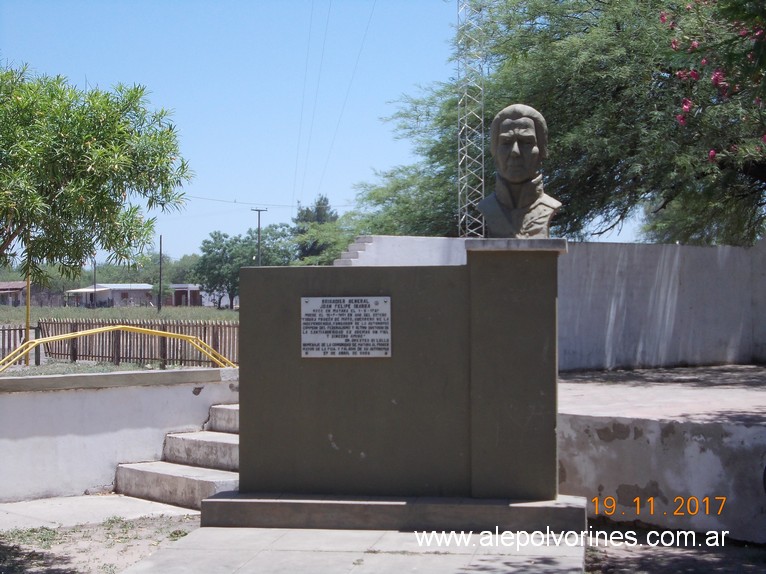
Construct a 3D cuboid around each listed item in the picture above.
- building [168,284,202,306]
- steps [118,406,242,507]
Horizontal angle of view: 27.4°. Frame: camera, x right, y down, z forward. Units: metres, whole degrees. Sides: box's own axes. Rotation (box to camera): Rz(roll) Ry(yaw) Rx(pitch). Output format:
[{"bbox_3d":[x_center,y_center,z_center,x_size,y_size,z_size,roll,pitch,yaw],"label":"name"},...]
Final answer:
[{"bbox_3d":[-21.629,0.931,172.000,3.900,2.500,4.000,0,0,-11],"label":"building"},{"bbox_3d":[-1.060,1.218,11.350,1.200,0.600,1.420,0,0,-35],"label":"steps"}]

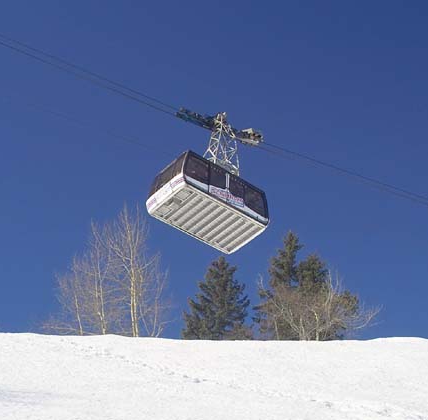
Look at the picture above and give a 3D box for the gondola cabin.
[{"bbox_3d":[-0.217,-0.387,37.624,6.000,2.700,3.450,28,-45,-29],"label":"gondola cabin"}]

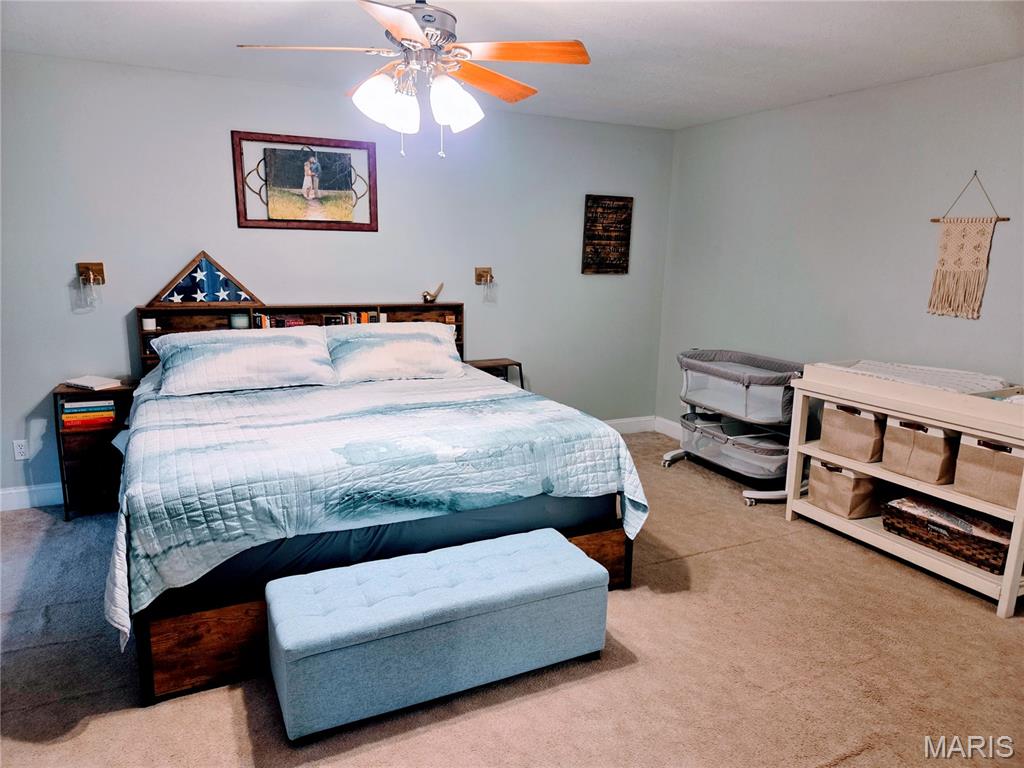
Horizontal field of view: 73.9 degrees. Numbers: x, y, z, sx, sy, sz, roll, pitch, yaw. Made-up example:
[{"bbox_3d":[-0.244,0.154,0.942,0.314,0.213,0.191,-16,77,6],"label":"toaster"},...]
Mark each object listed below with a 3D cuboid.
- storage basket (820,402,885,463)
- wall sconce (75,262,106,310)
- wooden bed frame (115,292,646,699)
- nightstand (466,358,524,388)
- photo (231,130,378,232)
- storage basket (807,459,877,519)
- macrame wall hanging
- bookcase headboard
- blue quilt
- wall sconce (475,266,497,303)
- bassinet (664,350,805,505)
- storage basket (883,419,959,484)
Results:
[{"bbox_3d":[1.928,0.246,3.679,0.350,0.260,0.300,-4,13,-26],"label":"storage basket"},{"bbox_3d":[-2.299,-0.536,3.729,0.119,0.240,0.162,-4,13,-26],"label":"wall sconce"},{"bbox_3d":[-0.784,0.247,3.506,2.080,1.150,2.130,-4,13,-26],"label":"wooden bed frame"},{"bbox_3d":[-0.158,0.199,4.891,0.371,0.716,0.267,-4,13,-26],"label":"nightstand"},{"bbox_3d":[-1.246,-1.227,4.187,0.846,0.548,0.025,-4,13,-26],"label":"photo"},{"bbox_3d":[1.893,0.557,3.790,0.350,0.255,0.275,-4,13,-26],"label":"storage basket"},{"bbox_3d":[2.274,-0.699,3.434,0.030,0.717,0.377,-4,13,-26],"label":"macrame wall hanging"},{"bbox_3d":[-1.251,0.056,4.405,1.985,1.138,0.115,-4,13,-26],"label":"bookcase headboard"},{"bbox_3d":[-0.754,0.364,3.438,2.140,0.510,2.000,-4,13,-26],"label":"blue quilt"},{"bbox_3d":[-0.166,-0.696,4.745,0.130,0.230,0.155,-4,13,-26],"label":"wall sconce"},{"bbox_3d":[1.480,0.246,4.532,0.500,0.840,0.940,-4,13,-26],"label":"bassinet"},{"bbox_3d":[2.089,0.311,3.366,0.350,0.262,0.285,-4,13,-26],"label":"storage basket"}]

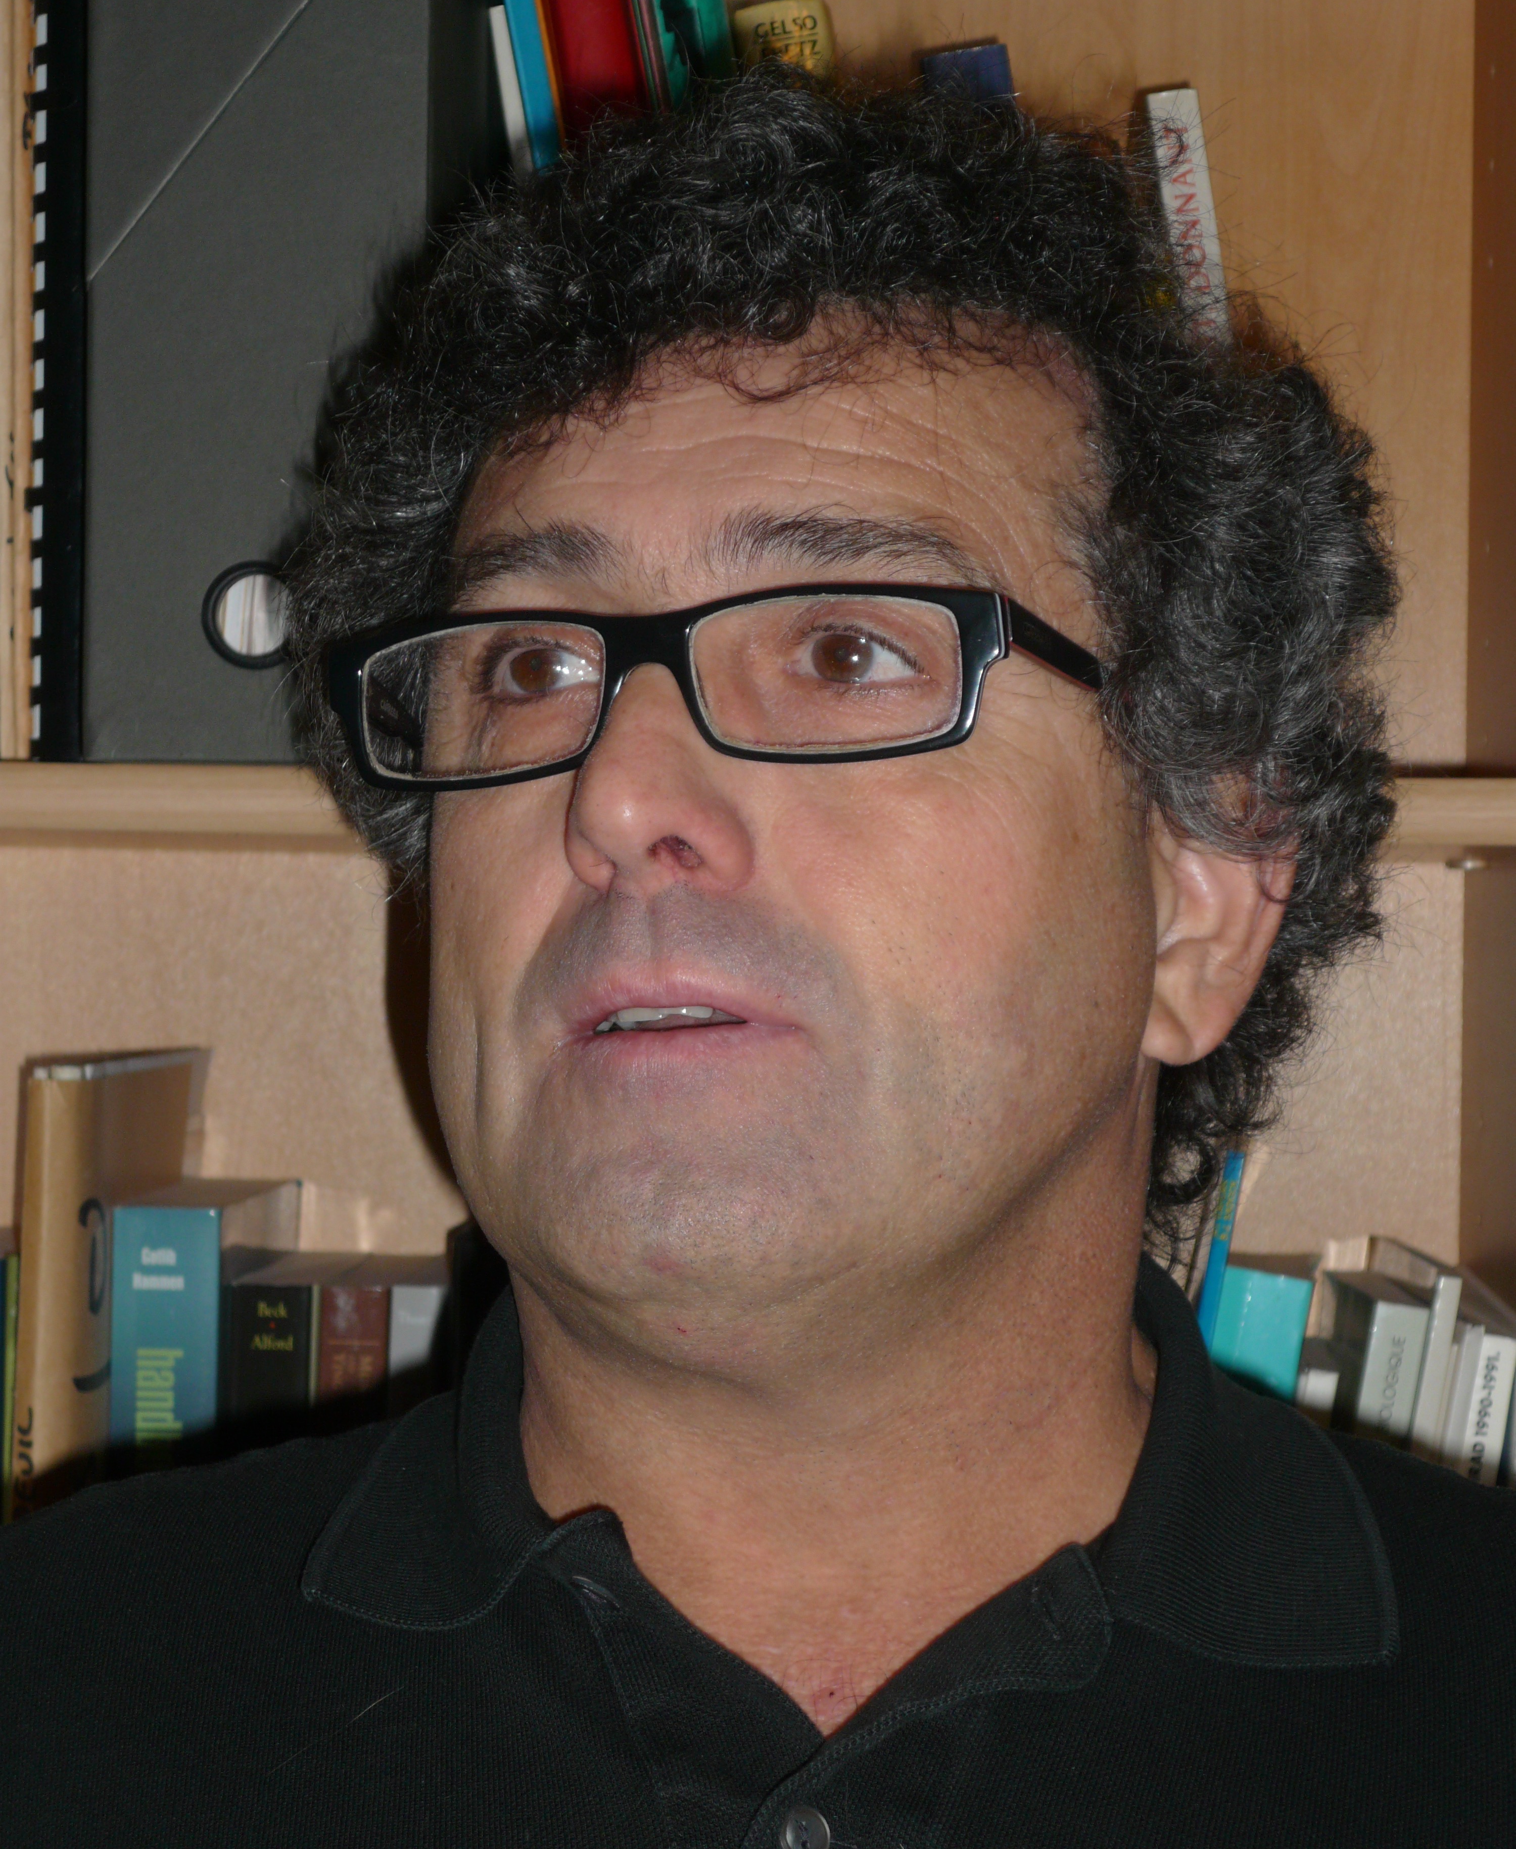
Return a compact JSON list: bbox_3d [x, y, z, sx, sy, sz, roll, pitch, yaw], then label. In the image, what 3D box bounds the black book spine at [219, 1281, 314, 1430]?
[{"bbox_3d":[-0.145,0.224,1.418,0.029,0.230,0.152,1,-1,1],"label":"black book spine"}]

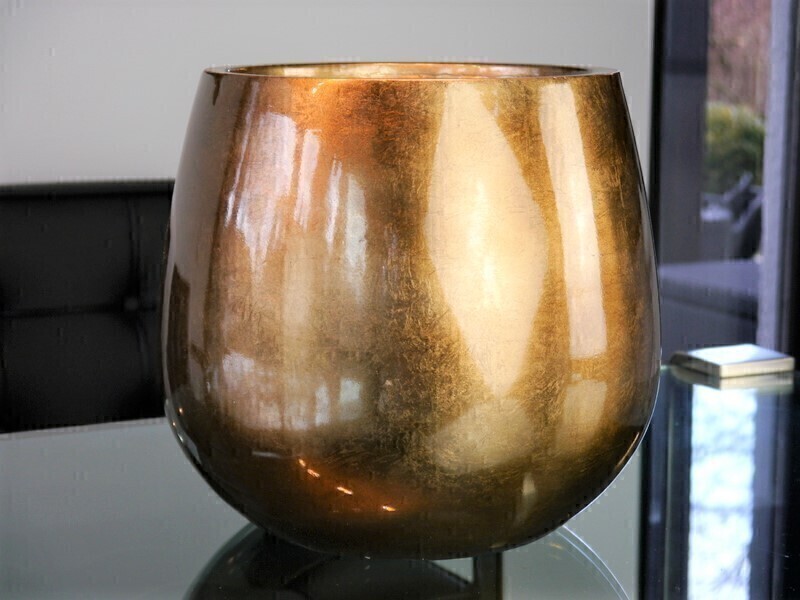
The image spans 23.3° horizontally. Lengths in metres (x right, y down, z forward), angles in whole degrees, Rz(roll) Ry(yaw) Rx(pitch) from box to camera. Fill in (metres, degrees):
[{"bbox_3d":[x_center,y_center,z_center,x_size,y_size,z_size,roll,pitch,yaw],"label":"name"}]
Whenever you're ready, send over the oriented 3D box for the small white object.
[{"bbox_3d":[0.308,0.056,1.785,0.082,0.013,0.074,-4,10,-25],"label":"small white object"}]

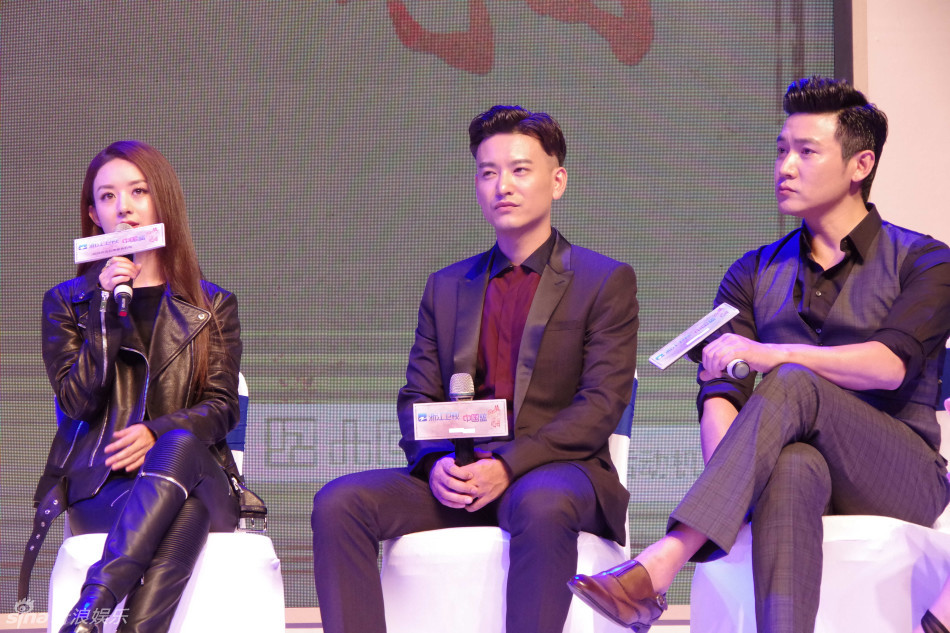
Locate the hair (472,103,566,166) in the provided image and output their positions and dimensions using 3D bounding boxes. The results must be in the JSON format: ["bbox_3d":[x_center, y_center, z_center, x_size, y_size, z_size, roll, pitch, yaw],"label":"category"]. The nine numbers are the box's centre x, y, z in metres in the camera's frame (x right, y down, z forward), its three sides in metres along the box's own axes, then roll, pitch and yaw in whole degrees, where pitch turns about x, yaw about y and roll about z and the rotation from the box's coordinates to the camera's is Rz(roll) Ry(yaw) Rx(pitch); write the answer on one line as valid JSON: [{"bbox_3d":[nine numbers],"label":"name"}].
[{"bbox_3d":[0.089,-0.364,5.530,0.190,0.150,0.215,-2,-5,18],"label":"hair"}]

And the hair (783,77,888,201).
[{"bbox_3d":[0.706,-0.350,5.270,0.225,0.238,0.185,4,-6,-43],"label":"hair"}]

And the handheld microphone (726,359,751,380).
[{"bbox_3d":[0.455,0.074,5.150,0.050,0.050,0.260,1,11,-20],"label":"handheld microphone"}]

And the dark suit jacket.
[{"bbox_3d":[0.091,0.142,5.480,0.500,0.650,0.380,-2,-5,20],"label":"dark suit jacket"}]

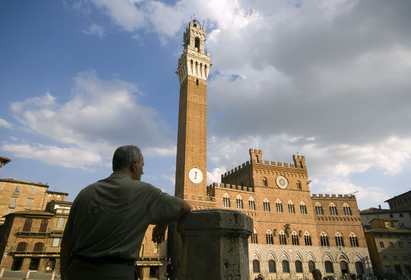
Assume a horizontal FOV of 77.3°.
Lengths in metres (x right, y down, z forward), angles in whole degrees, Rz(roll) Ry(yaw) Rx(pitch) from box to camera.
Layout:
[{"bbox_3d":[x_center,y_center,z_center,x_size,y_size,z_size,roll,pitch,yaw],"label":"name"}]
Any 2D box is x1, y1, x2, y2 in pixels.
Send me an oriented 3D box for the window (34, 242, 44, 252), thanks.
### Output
[{"bbox_3d":[-32.332,20.853,49.888,1.435,1.790,0.300,7,-24,-16],"label":"window"}]

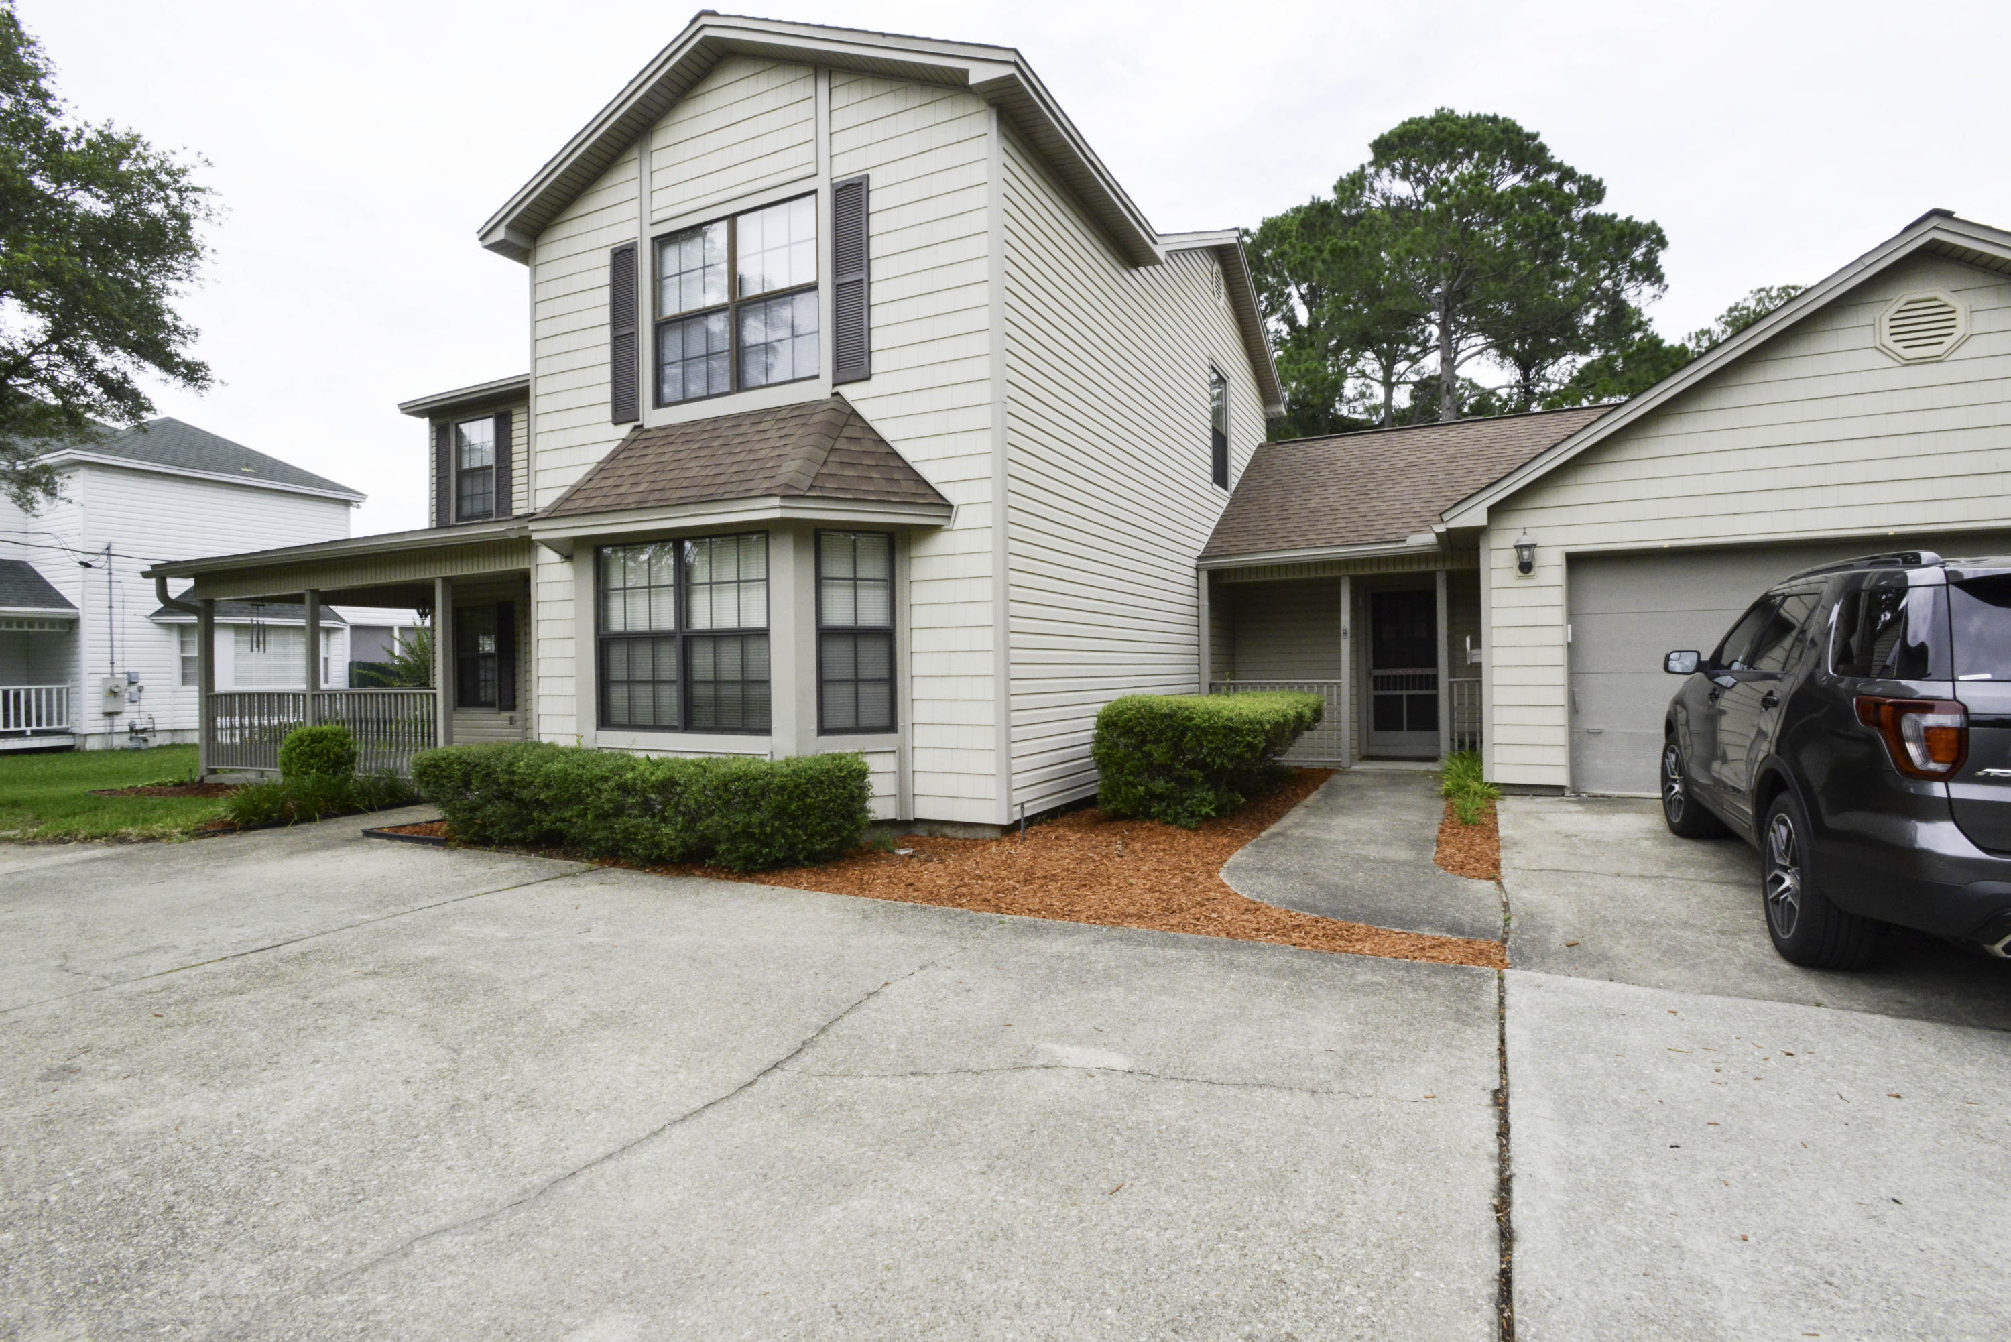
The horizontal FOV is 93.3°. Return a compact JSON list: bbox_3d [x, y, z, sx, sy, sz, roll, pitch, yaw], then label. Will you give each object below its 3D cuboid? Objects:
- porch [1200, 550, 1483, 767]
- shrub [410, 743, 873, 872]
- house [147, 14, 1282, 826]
[{"bbox_3d":[4.110,-0.124,11.662,3.110,2.420,2.050,0,0,26],"label":"porch"},{"bbox_3d":[-2.796,0.922,7.045,3.820,0.720,0.880,0,0,26],"label":"shrub"},{"bbox_3d":[-3.169,-2.261,13.483,12.080,6.900,10.800,0,0,26],"label":"house"}]

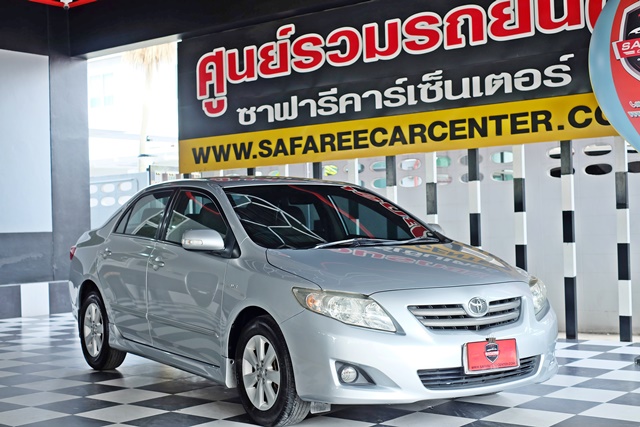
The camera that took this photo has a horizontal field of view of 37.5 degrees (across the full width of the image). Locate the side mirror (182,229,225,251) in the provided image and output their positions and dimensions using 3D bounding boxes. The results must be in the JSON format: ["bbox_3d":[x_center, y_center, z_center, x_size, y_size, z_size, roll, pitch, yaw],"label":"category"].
[{"bbox_3d":[-0.693,0.156,5.583,0.230,0.135,0.150,-1,0,-34],"label":"side mirror"}]

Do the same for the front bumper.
[{"bbox_3d":[0.699,0.692,5.170,1.740,0.570,0.630,-1,0,-34],"label":"front bumper"}]

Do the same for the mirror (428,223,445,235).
[{"bbox_3d":[0.821,0.139,6.610,0.230,0.135,0.150,-1,0,-34],"label":"mirror"}]

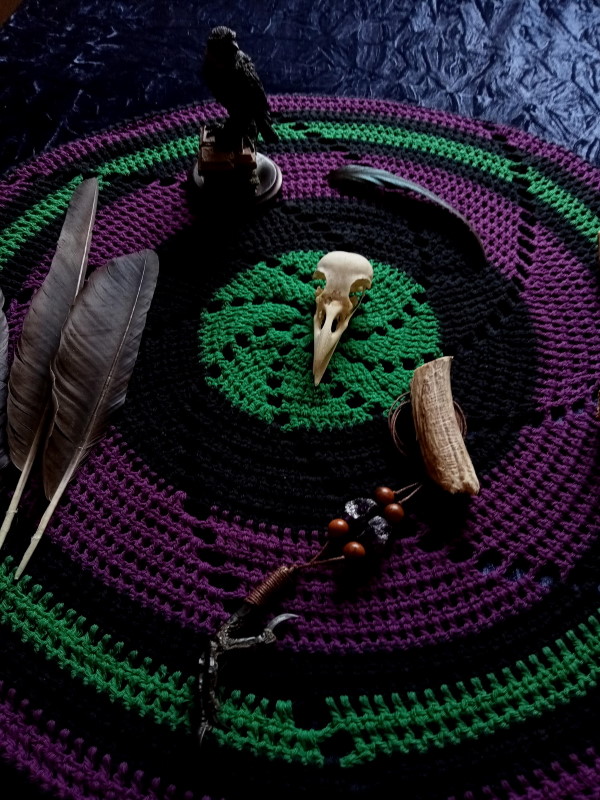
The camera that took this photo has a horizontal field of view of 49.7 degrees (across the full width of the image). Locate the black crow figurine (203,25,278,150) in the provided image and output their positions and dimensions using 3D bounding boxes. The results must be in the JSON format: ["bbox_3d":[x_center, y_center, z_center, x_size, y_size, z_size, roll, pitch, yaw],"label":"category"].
[{"bbox_3d":[-0.041,-0.201,0.416,0.046,0.072,0.027,-29,60,-21],"label":"black crow figurine"}]

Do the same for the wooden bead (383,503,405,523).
[{"bbox_3d":[0.045,0.054,0.308,0.010,0.010,0.010,1,54,-1],"label":"wooden bead"}]

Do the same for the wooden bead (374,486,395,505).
[{"bbox_3d":[0.041,0.046,0.313,0.010,0.010,0.010,1,54,-1],"label":"wooden bead"}]

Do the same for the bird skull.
[{"bbox_3d":[0.018,-0.051,0.371,0.036,0.031,0.089,9,59,5],"label":"bird skull"}]

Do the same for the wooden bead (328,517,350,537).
[{"bbox_3d":[0.018,0.060,0.302,0.010,0.010,0.010,1,54,-1],"label":"wooden bead"}]

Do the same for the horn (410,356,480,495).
[{"bbox_3d":[0.074,0.013,0.331,0.027,0.023,0.075,-5,54,-6],"label":"horn"}]

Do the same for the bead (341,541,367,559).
[{"bbox_3d":[0.025,0.069,0.296,0.010,0.010,0.010,1,54,-1],"label":"bead"}]

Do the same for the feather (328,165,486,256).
[{"bbox_3d":[0.076,-0.138,0.444,0.131,0.020,0.027,30,58,19],"label":"feather"}]

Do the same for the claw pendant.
[{"bbox_3d":[-0.022,0.101,0.269,0.029,0.017,0.080,29,58,18],"label":"claw pendant"}]

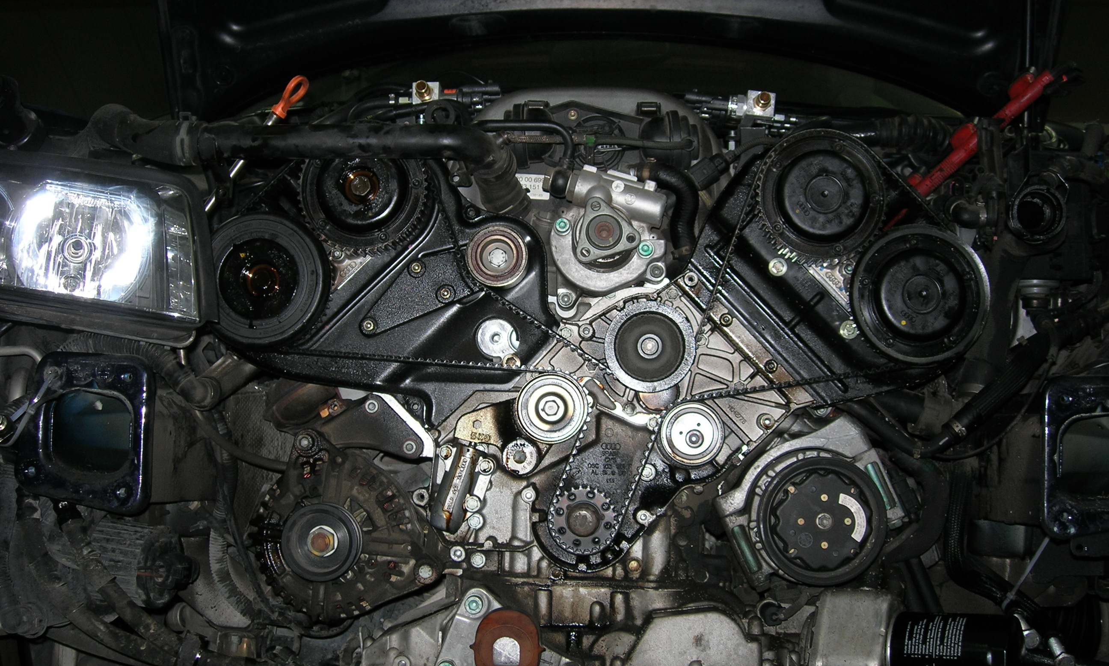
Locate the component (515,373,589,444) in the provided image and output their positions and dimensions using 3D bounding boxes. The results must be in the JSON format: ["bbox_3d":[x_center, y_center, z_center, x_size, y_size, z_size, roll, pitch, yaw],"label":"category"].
[{"bbox_3d":[-0.002,0.071,1.232,0.067,0.067,0.036,1,-4,1],"label":"component"}]

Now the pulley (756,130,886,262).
[{"bbox_3d":[0.248,-0.128,1.228,0.119,0.119,0.045,1,-4,1],"label":"pulley"}]

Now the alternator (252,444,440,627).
[{"bbox_3d":[-0.193,0.191,1.262,0.169,0.163,0.175,1,-4,1],"label":"alternator"}]

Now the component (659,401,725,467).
[{"bbox_3d":[0.129,0.096,1.235,0.060,0.060,0.035,1,-4,1],"label":"component"}]

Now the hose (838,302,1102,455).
[{"bbox_3d":[0.387,0.046,1.220,0.236,0.135,0.160,1,-4,1],"label":"hose"}]

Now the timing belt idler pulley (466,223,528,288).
[{"bbox_3d":[-0.054,-0.073,1.232,0.058,0.060,0.036,1,-4,1],"label":"timing belt idler pulley"}]

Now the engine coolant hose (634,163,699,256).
[{"bbox_3d":[0.108,-0.120,1.270,0.064,0.092,0.048,1,-4,1],"label":"engine coolant hose"}]

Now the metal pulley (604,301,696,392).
[{"bbox_3d":[0.090,0.013,1.237,0.085,0.085,0.034,1,-4,1],"label":"metal pulley"}]

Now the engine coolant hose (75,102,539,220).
[{"bbox_3d":[-0.219,-0.155,1.190,0.385,0.100,0.150,1,-4,1],"label":"engine coolant hose"}]

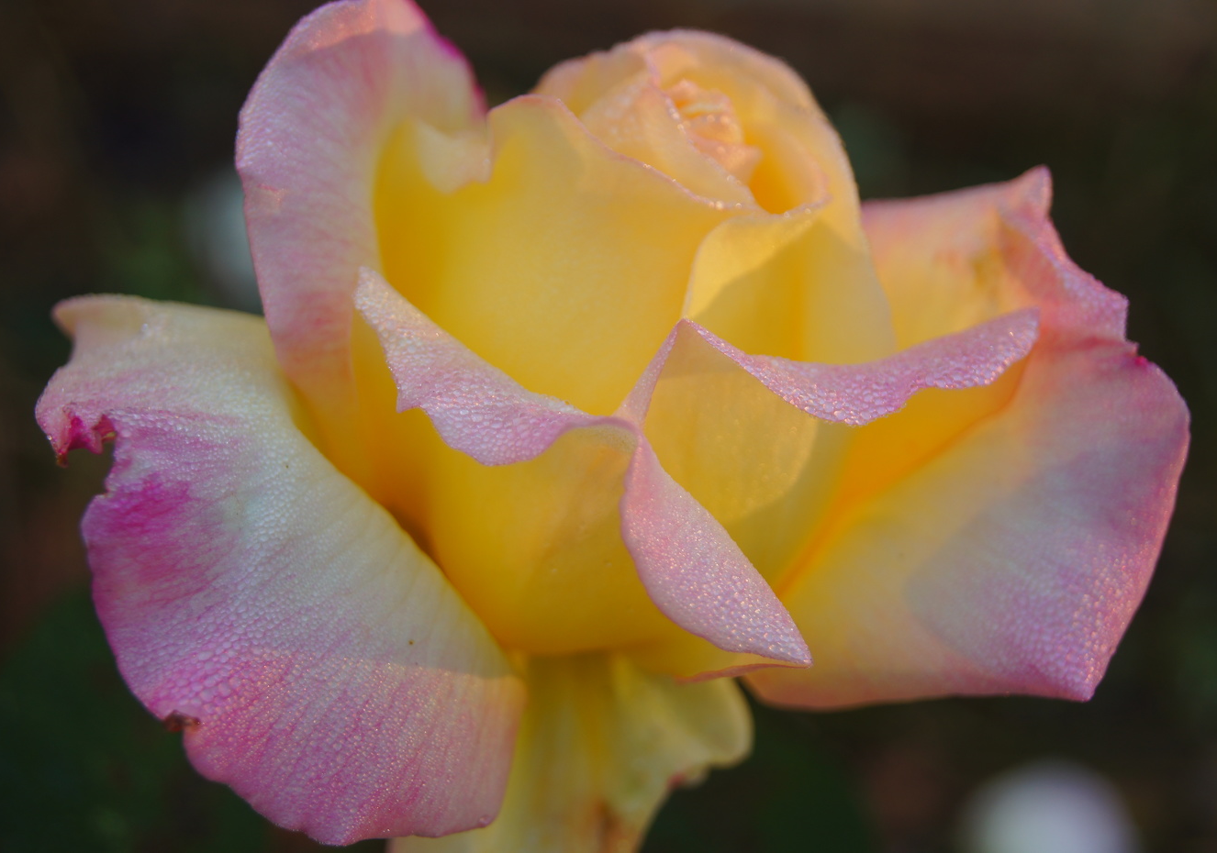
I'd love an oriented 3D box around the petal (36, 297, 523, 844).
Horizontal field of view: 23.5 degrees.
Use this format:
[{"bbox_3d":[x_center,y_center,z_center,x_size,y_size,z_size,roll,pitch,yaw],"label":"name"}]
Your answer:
[{"bbox_3d":[-0.033,0.013,0.293,0.044,0.048,0.026,8,16,29],"label":"petal"}]

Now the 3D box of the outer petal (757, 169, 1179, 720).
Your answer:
[{"bbox_3d":[0.037,0.000,0.304,0.040,0.050,0.026,-10,17,-34],"label":"outer petal"}]

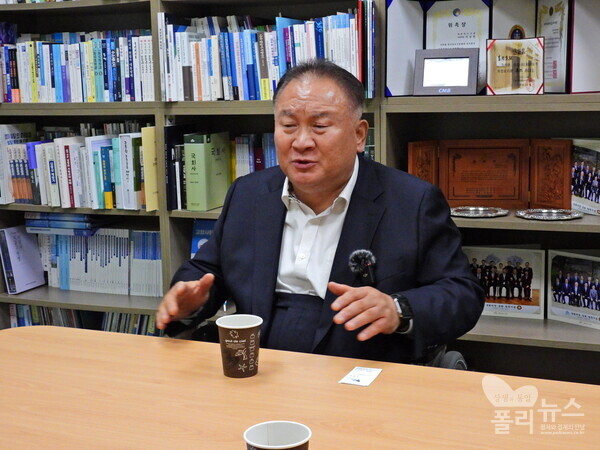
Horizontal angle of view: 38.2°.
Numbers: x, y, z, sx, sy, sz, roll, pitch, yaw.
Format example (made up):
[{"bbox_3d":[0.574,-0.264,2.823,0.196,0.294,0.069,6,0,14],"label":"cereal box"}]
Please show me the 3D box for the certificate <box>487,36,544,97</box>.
[{"bbox_3d":[0.672,-0.489,2.684,0.176,0.172,0.035,3,11,25],"label":"certificate"}]

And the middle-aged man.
[{"bbox_3d":[0.076,0.310,1.731,0.583,1.260,0.700,3,10,22],"label":"middle-aged man"}]

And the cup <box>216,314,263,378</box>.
[{"bbox_3d":[-0.103,0.213,1.507,0.081,0.092,0.081,-1,10,0],"label":"cup"}]

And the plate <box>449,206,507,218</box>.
[{"bbox_3d":[0.573,-0.040,2.815,0.208,0.018,0.208,2,10,18],"label":"plate"}]

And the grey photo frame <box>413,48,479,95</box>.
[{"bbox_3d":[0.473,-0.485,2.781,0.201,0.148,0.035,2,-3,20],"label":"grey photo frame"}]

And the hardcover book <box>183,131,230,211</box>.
[{"bbox_3d":[-0.322,-0.193,3.079,0.081,0.264,0.180,3,11,25],"label":"hardcover book"}]

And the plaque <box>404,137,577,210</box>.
[{"bbox_3d":[0.628,-0.169,2.905,0.530,0.238,0.100,0,10,8],"label":"plaque"}]

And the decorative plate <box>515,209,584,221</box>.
[{"bbox_3d":[0.791,-0.032,2.743,0.208,0.018,0.208,2,10,18],"label":"decorative plate"}]

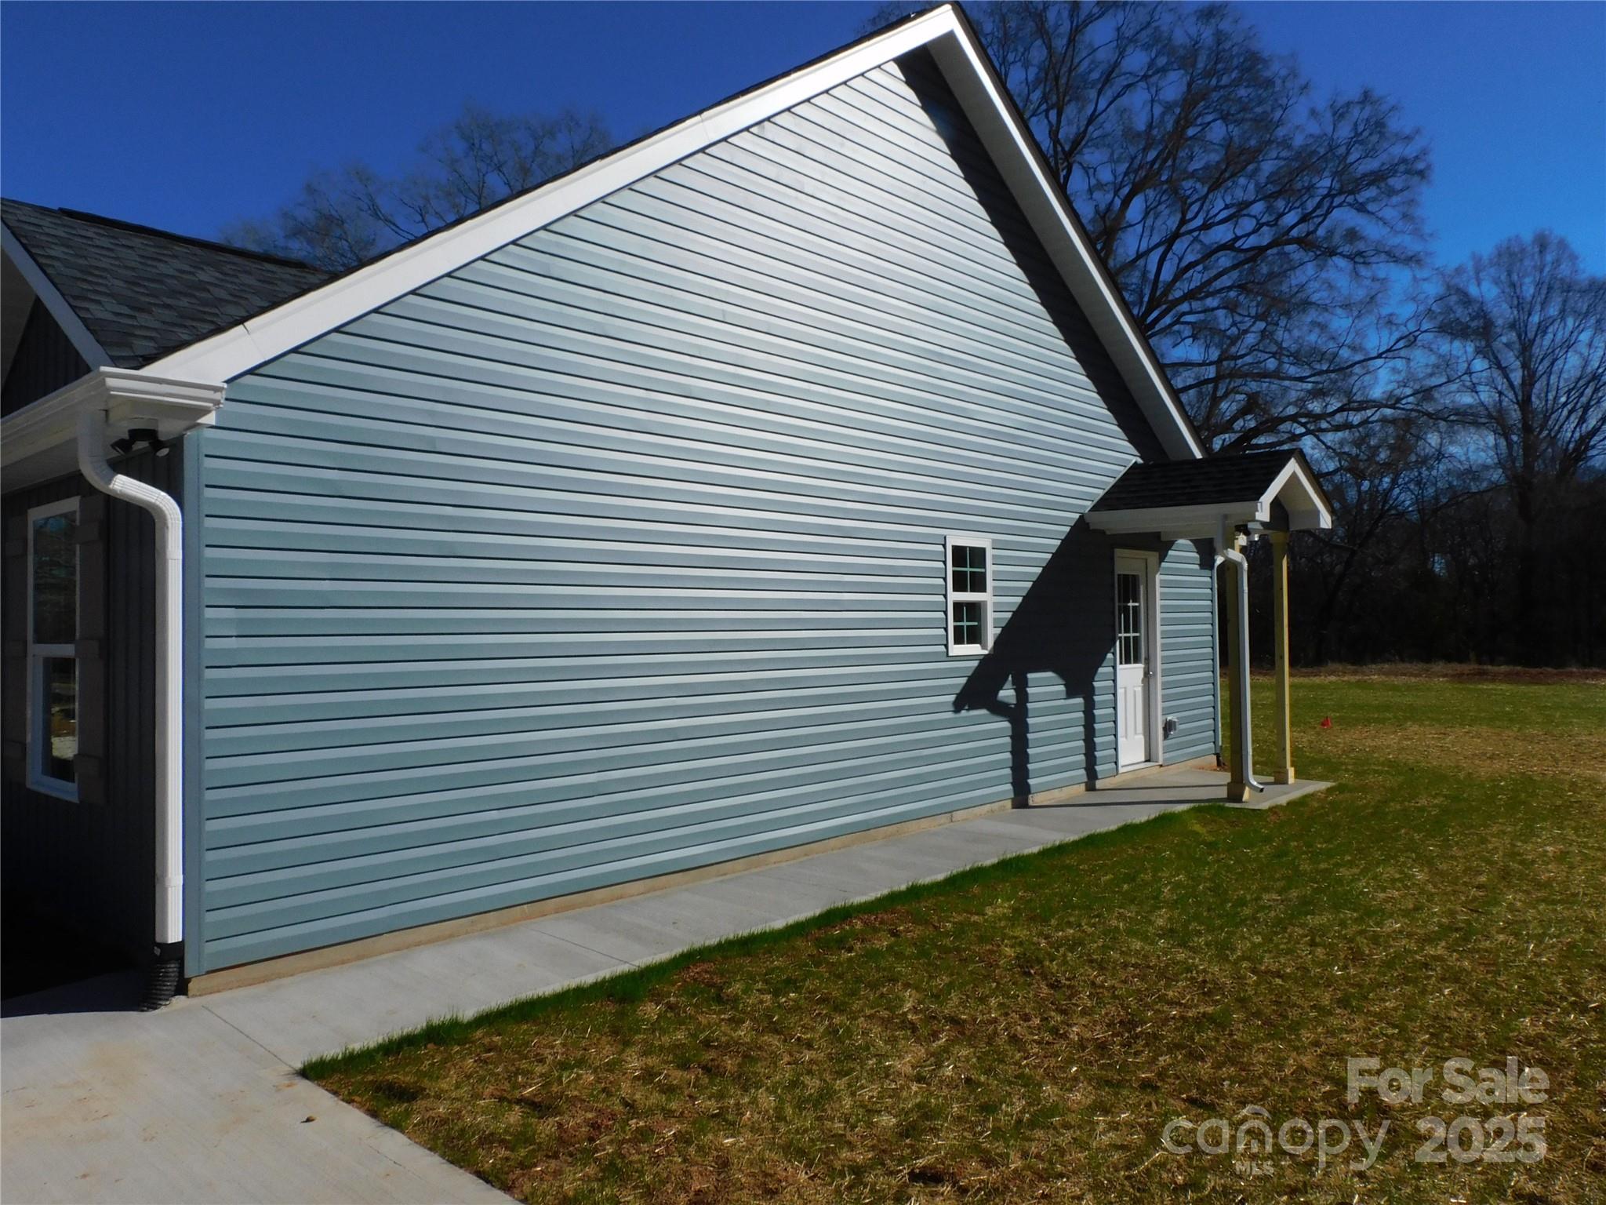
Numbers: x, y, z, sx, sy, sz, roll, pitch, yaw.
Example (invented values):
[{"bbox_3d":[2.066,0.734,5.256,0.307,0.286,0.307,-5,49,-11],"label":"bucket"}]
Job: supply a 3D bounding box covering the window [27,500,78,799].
[{"bbox_3d":[-4.045,0.253,6.066,0.950,1.580,0.080,-2,-2,43],"label":"window"}]

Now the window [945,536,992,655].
[{"bbox_3d":[1.302,-0.053,8.750,0.080,0.915,0.610,-2,-2,43],"label":"window"}]

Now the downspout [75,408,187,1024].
[{"bbox_3d":[-2.732,0.444,4.528,0.120,2.430,0.360,-2,-2,43],"label":"downspout"}]

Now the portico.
[{"bbox_3d":[3.808,0.174,10.273,1.500,3.060,2.000,-2,-2,43],"label":"portico"}]

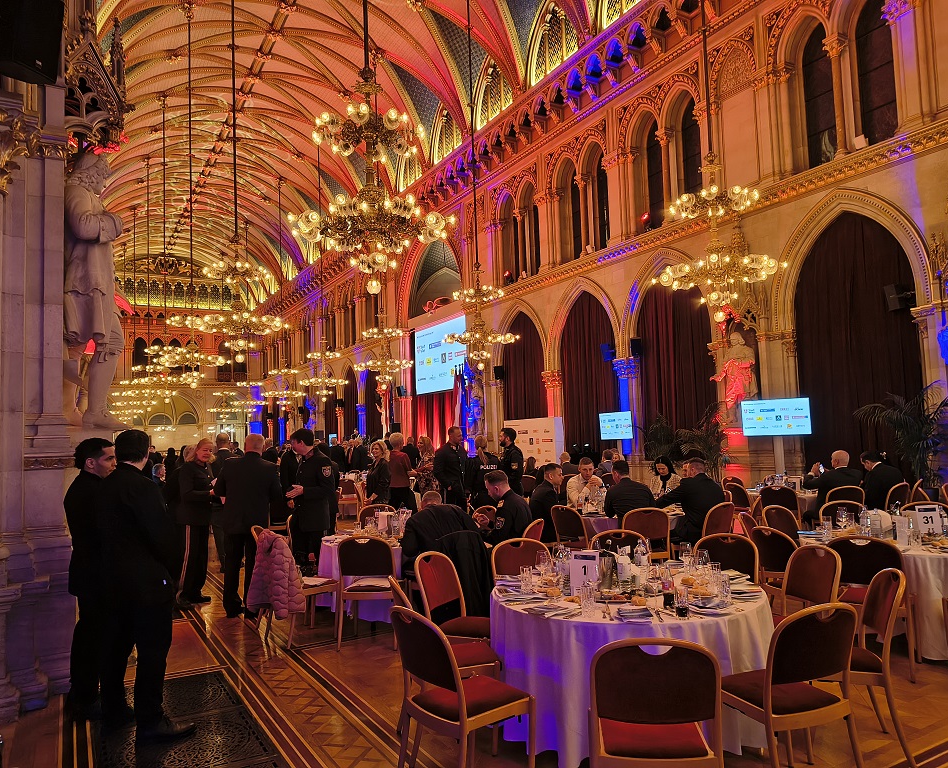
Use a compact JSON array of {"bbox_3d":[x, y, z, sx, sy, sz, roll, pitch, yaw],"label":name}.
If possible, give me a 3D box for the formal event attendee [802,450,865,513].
[{"bbox_3d":[4.429,1.472,8.684,0.580,1.290,0.800,2,-5,-38],"label":"formal event attendee"}]

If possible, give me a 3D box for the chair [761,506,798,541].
[{"bbox_3d":[3.000,1.564,6.356,0.460,0.885,0.560,1,-5,-34],"label":"chair"}]

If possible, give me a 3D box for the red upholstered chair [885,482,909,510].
[{"bbox_3d":[5.255,1.732,9.105,0.460,0.900,0.530,0,-5,-24],"label":"red upholstered chair"}]

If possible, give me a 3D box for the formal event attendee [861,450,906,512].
[{"bbox_3d":[4.755,1.435,8.497,0.540,1.270,0.800,2,-6,-41],"label":"formal event attendee"}]

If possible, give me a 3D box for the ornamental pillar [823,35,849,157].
[{"bbox_3d":[8.408,-6.567,16.273,0.380,2.800,0.380,0,-5,-30],"label":"ornamental pillar"}]

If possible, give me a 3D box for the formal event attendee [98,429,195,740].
[{"bbox_3d":[-2.006,1.170,4.310,0.520,1.780,0.400,-5,-5,32],"label":"formal event attendee"}]

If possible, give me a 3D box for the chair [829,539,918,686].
[{"bbox_3d":[2.814,1.499,4.969,0.460,0.900,0.530,-5,-5,36],"label":"chair"}]

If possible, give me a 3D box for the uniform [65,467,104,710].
[{"bbox_3d":[-2.356,1.270,4.396,0.360,1.480,0.500,0,-5,-25],"label":"uniform"}]

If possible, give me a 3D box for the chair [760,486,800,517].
[{"bbox_3d":[4.071,1.795,9.404,0.460,0.900,0.530,-4,-5,22],"label":"chair"}]

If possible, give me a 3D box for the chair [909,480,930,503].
[{"bbox_3d":[5.475,1.656,8.838,0.570,0.880,0.490,-4,-5,30],"label":"chair"}]

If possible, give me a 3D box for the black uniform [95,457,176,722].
[{"bbox_3d":[-2.058,1.280,4.317,0.480,1.550,0.340,-3,-5,18],"label":"black uniform"}]

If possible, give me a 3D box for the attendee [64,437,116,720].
[{"bbox_3d":[-2.428,1.226,4.628,0.500,1.750,0.360,-6,-6,42],"label":"attendee"}]

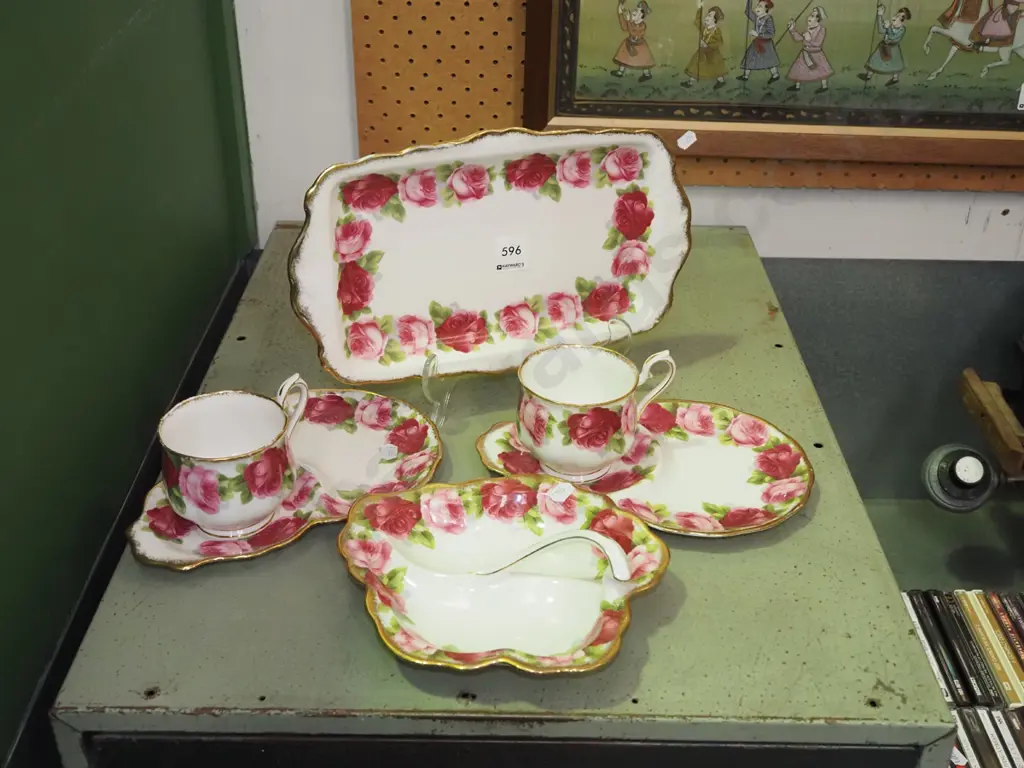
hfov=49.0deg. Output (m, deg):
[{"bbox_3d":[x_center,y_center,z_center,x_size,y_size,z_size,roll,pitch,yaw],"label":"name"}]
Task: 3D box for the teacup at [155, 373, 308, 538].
[{"bbox_3d":[-0.163,0.044,0.695,0.077,0.082,0.102,28,41,36],"label":"teacup"}]

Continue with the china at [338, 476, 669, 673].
[{"bbox_3d":[-0.005,0.114,0.628,0.185,0.051,0.161,-1,32,-3],"label":"china"}]

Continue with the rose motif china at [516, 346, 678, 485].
[{"bbox_3d":[0.055,0.018,0.742,0.102,0.082,0.077,-6,33,-11],"label":"rose motif china"}]

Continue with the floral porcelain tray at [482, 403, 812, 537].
[{"bbox_3d":[0.087,0.055,0.754,0.225,0.020,0.149,6,32,8],"label":"floral porcelain tray"}]

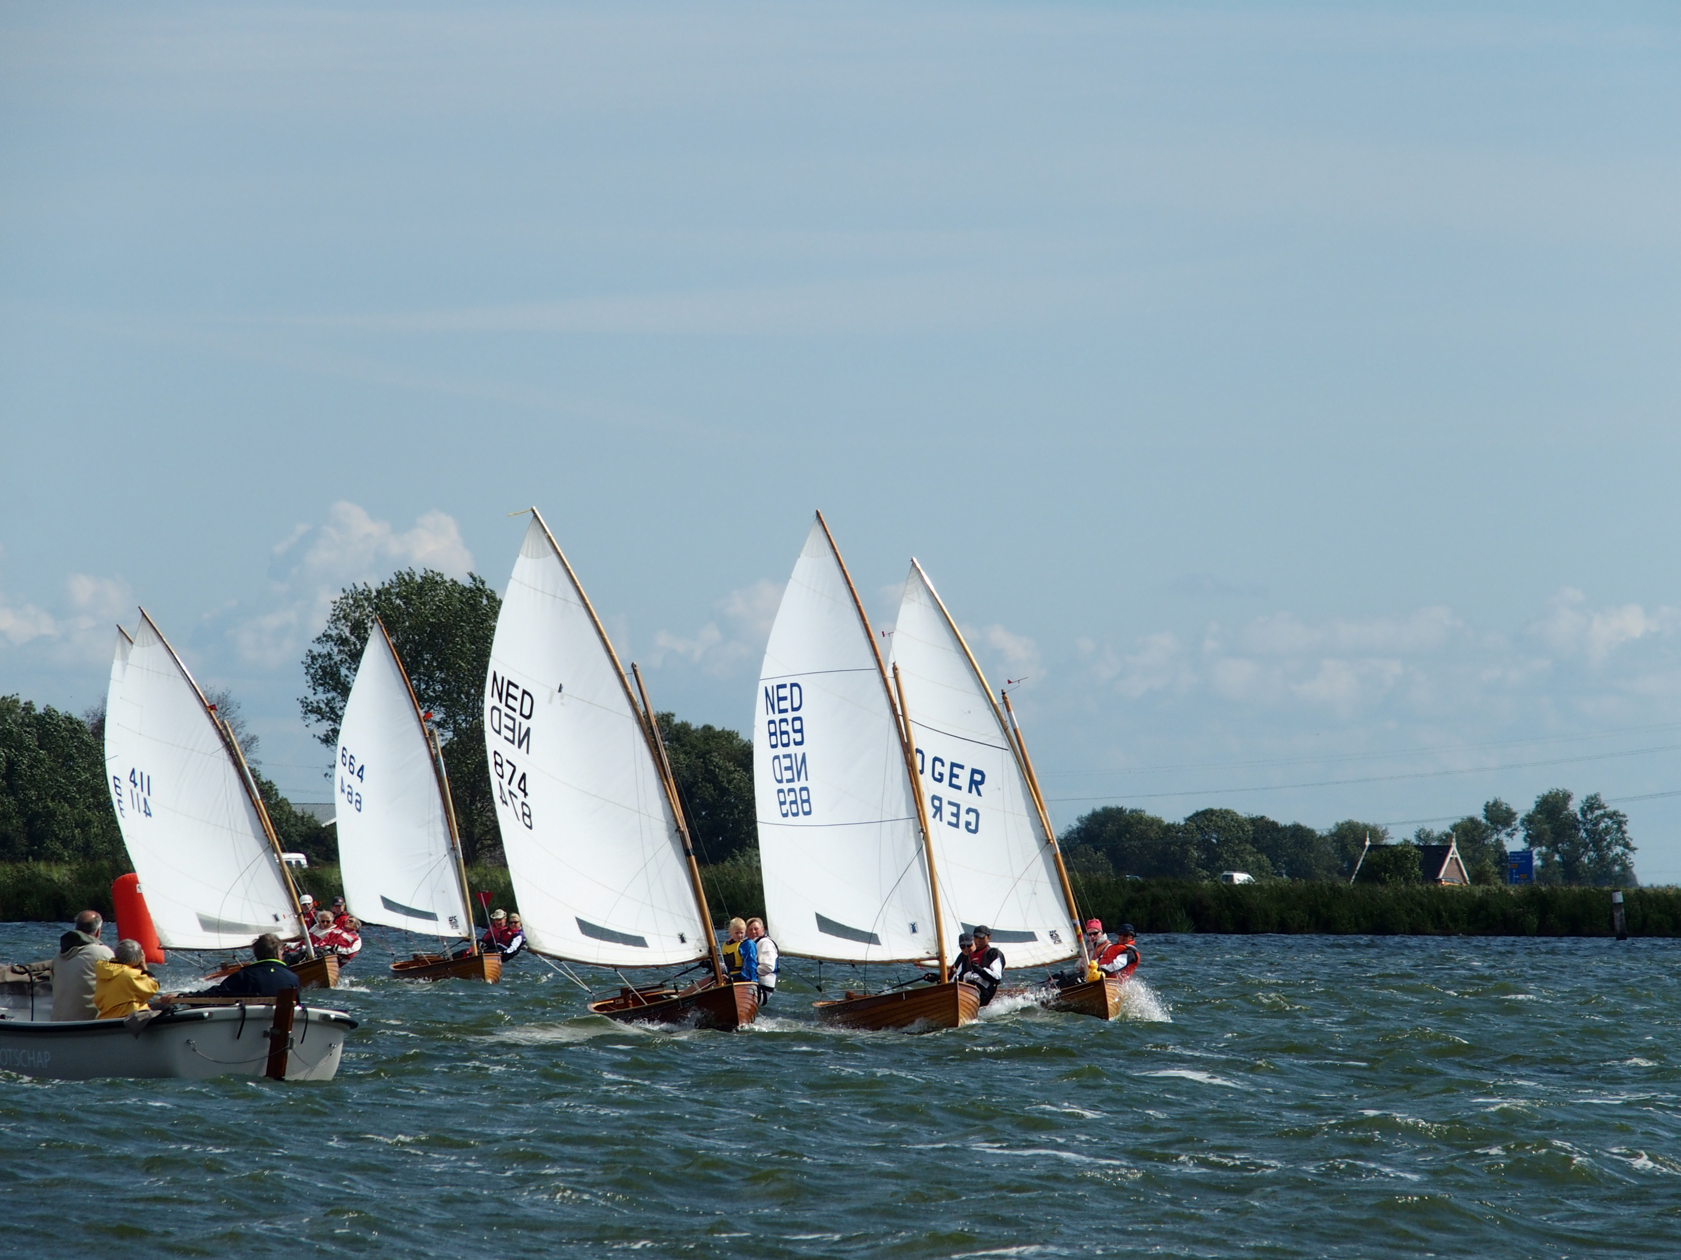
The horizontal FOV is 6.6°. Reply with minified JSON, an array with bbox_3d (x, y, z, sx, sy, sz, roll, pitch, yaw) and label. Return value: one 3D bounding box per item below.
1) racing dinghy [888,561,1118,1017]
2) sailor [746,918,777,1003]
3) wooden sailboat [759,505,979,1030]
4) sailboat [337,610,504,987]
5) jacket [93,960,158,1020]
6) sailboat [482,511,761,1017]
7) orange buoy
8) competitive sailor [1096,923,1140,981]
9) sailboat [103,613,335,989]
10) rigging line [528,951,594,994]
[{"bbox_3d":[1.624,1.855,165.876,2.070,5.500,3.680,-14,2,-14],"label":"racing dinghy"},{"bbox_3d":[-0.887,3.475,150.300,0.750,1.050,0.480,1,-1,-37],"label":"sailor"},{"bbox_3d":[0.256,1.678,168.446,1.900,6.150,3.660,-7,0,-20],"label":"wooden sailboat"},{"bbox_3d":[-6.300,2.563,213.952,2.070,5.450,3.680,-9,1,-13],"label":"sailboat"},{"bbox_3d":[-5.591,2.872,114.000,0.560,0.600,0.450,-1,-1,41],"label":"jacket"},{"bbox_3d":[-2.379,1.482,149.885,2.070,5.600,3.680,-13,2,-14],"label":"sailboat"},{"bbox_3d":[-12.648,5.184,262.000,0.750,1.650,0.750,-10,-1,0],"label":"orange buoy"},{"bbox_3d":[3.422,4.128,182.086,0.750,0.950,0.600,8,-1,-41],"label":"competitive sailor"},{"bbox_3d":[-9.230,2.555,213.188,1.950,6.100,3.660,-16,7,-27],"label":"sailboat"},{"bbox_3d":[-3.167,3.880,164.915,0.820,0.500,0.250,1,-1,-30],"label":"rigging line"}]

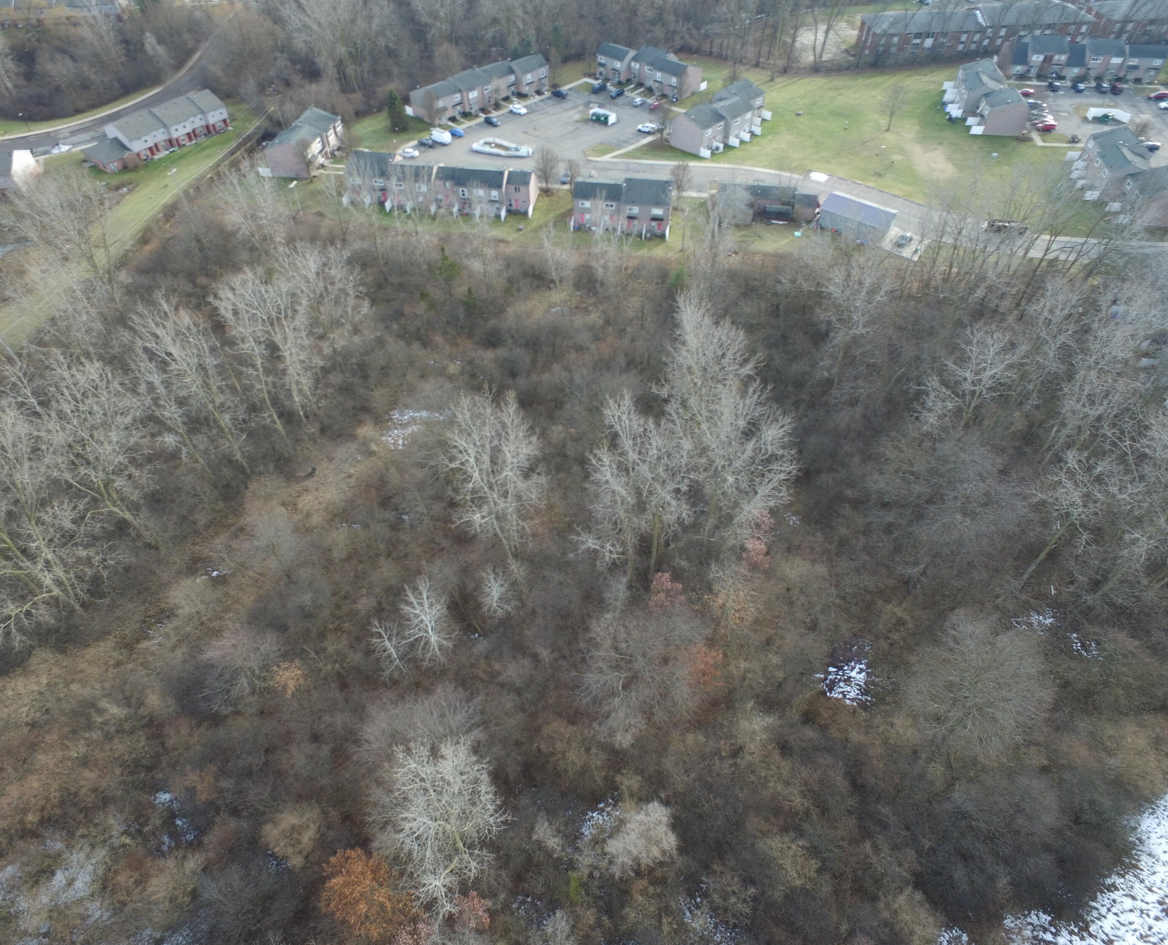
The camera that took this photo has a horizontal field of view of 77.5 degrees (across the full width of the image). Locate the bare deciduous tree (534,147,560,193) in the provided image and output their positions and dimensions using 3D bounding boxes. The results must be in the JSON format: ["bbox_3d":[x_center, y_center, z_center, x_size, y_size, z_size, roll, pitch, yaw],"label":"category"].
[{"bbox_3d":[-7.400,-60.140,145.240,5.400,9.200,5.400,-1,47,0],"label":"bare deciduous tree"}]

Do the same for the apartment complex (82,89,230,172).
[{"bbox_3d":[-98.890,-79.200,167.420,11.690,7.770,32.200,26,52,23],"label":"apartment complex"}]

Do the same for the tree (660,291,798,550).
[{"bbox_3d":[14.430,-4.200,78.750,13.500,30.000,14.000,-1,47,0],"label":"tree"}]

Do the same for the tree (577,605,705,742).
[{"bbox_3d":[5.720,19.210,70.440,12.000,10.500,12.000,-1,47,0],"label":"tree"}]

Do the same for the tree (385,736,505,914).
[{"bbox_3d":[-10.850,28.550,58.500,9.400,16.000,12.200,0,46,0],"label":"tree"}]

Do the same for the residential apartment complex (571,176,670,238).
[{"bbox_3d":[7.980,-52.950,141.640,18.900,7.630,9.030,7,47,7],"label":"residential apartment complex"}]

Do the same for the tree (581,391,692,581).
[{"bbox_3d":[5.540,2.660,74.220,11.000,27.500,10.500,-1,47,0],"label":"tree"}]

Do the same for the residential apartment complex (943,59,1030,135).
[{"bbox_3d":[95.850,-90.170,173.300,13.000,7.600,27.800,7,48,7],"label":"residential apartment complex"}]

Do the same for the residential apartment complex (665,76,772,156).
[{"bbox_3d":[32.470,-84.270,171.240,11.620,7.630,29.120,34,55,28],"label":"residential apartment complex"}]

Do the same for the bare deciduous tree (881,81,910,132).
[{"bbox_3d":[72.070,-84.890,169.240,5.800,10.900,5.800,0,46,0],"label":"bare deciduous tree"}]

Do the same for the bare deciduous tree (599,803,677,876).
[{"bbox_3d":[4.770,31.640,62.680,6.600,5.500,6.100,0,46,0],"label":"bare deciduous tree"}]

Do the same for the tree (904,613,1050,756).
[{"bbox_3d":[36.270,20.050,68.130,12.200,13.200,13.400,0,46,0],"label":"tree"}]

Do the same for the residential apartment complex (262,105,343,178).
[{"bbox_3d":[-61.860,-73.490,161.750,9.730,7.630,19.670,6,47,6],"label":"residential apartment complex"}]

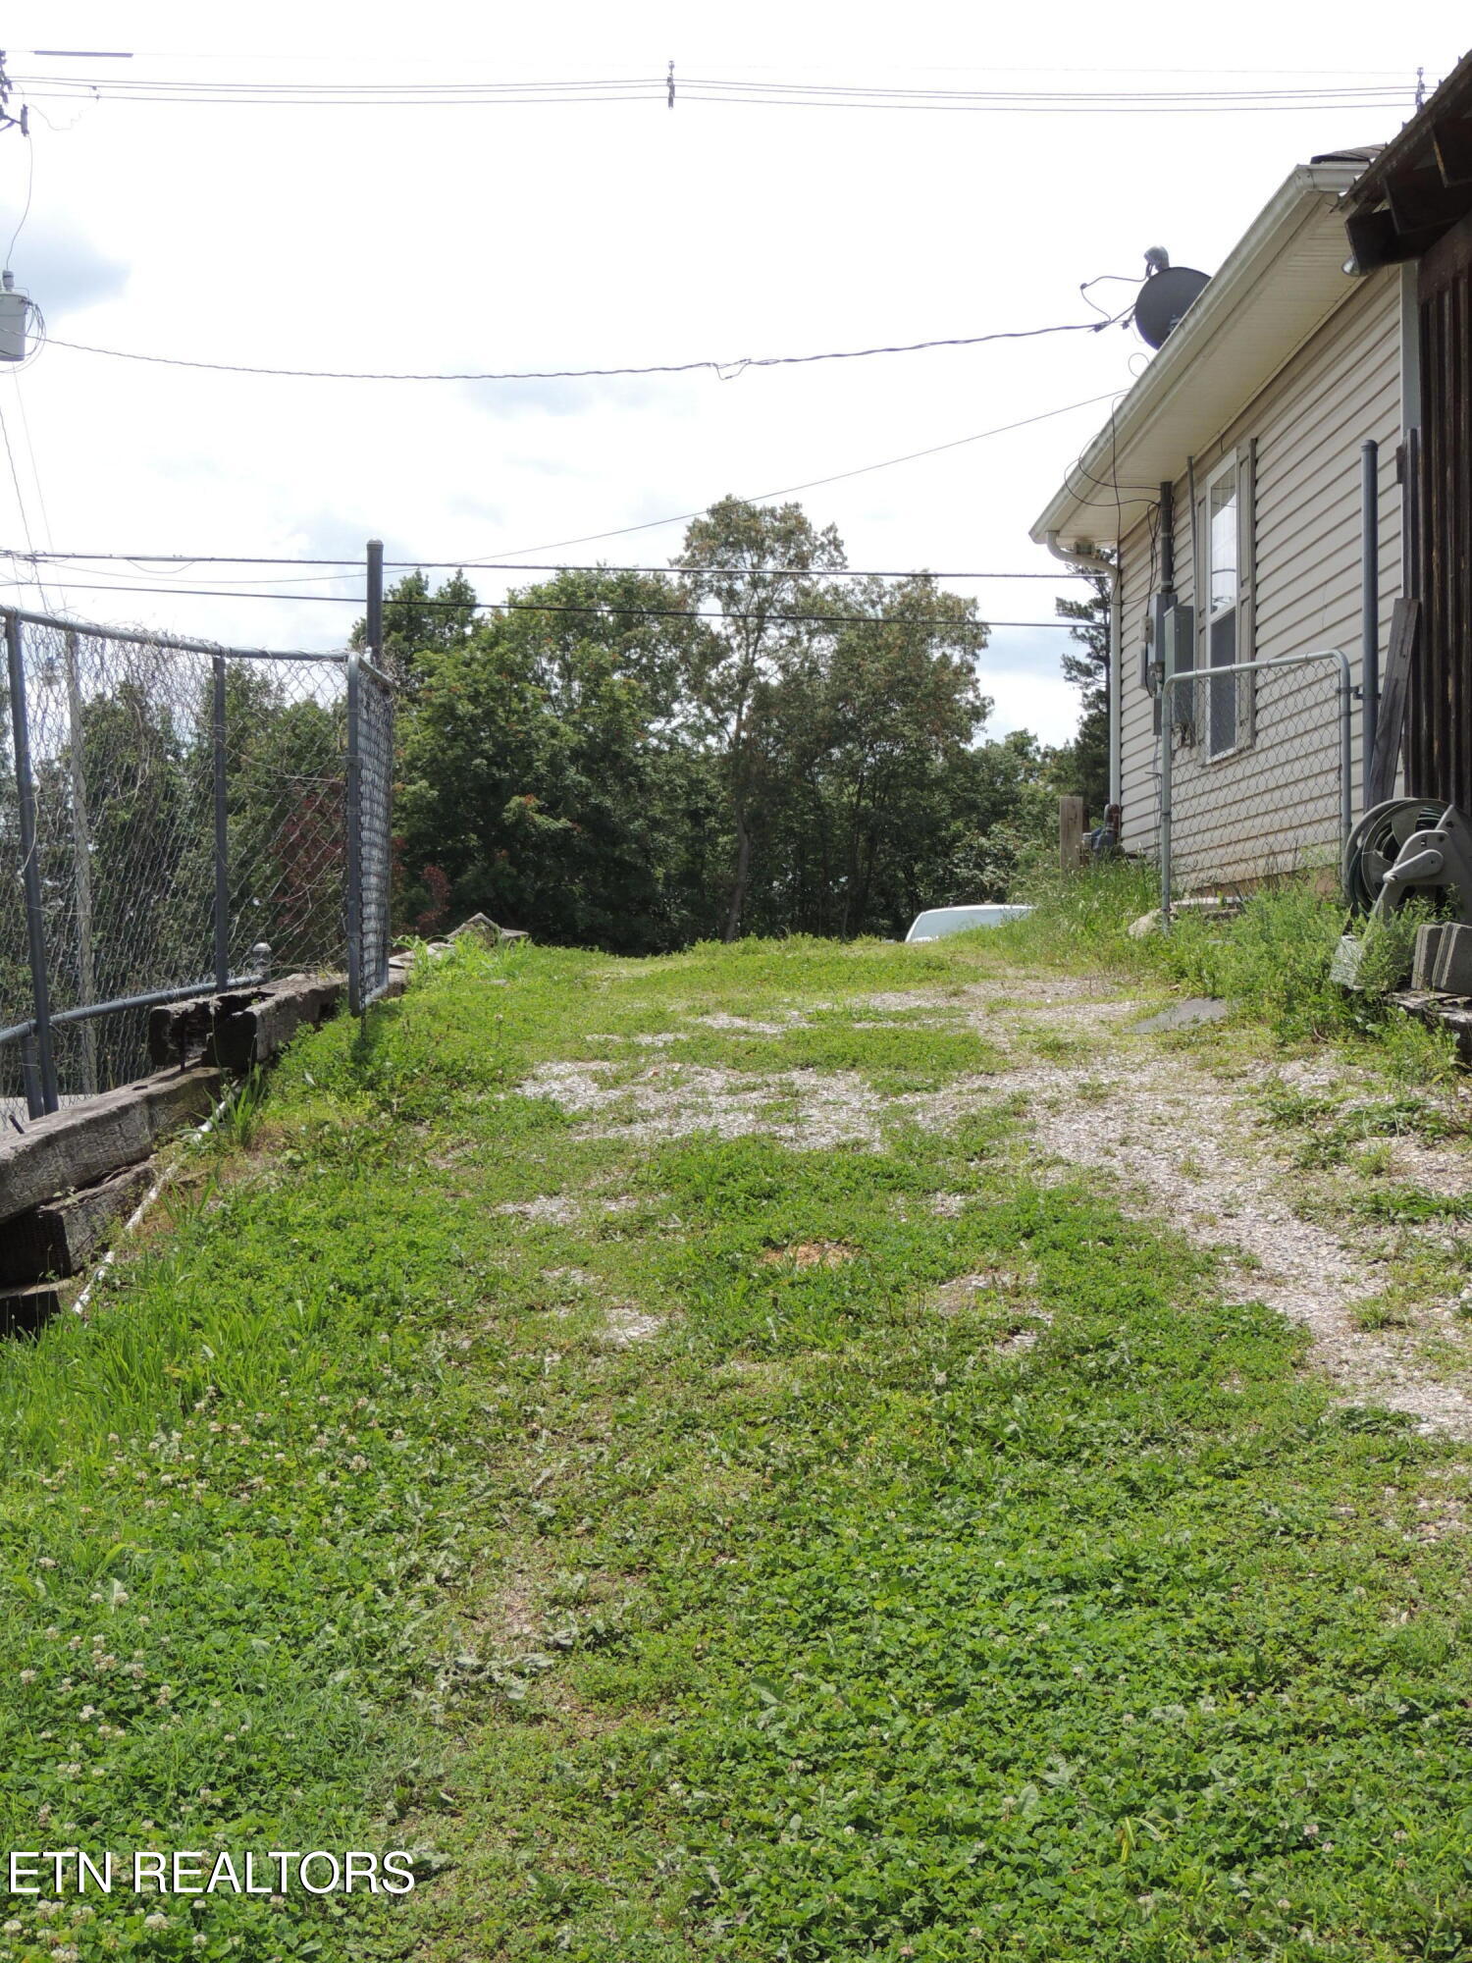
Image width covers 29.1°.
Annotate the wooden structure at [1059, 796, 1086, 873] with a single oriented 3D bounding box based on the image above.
[{"bbox_3d":[2.111,-0.910,17.800,0.155,0.500,0.145,0,0,-1],"label":"wooden structure"}]

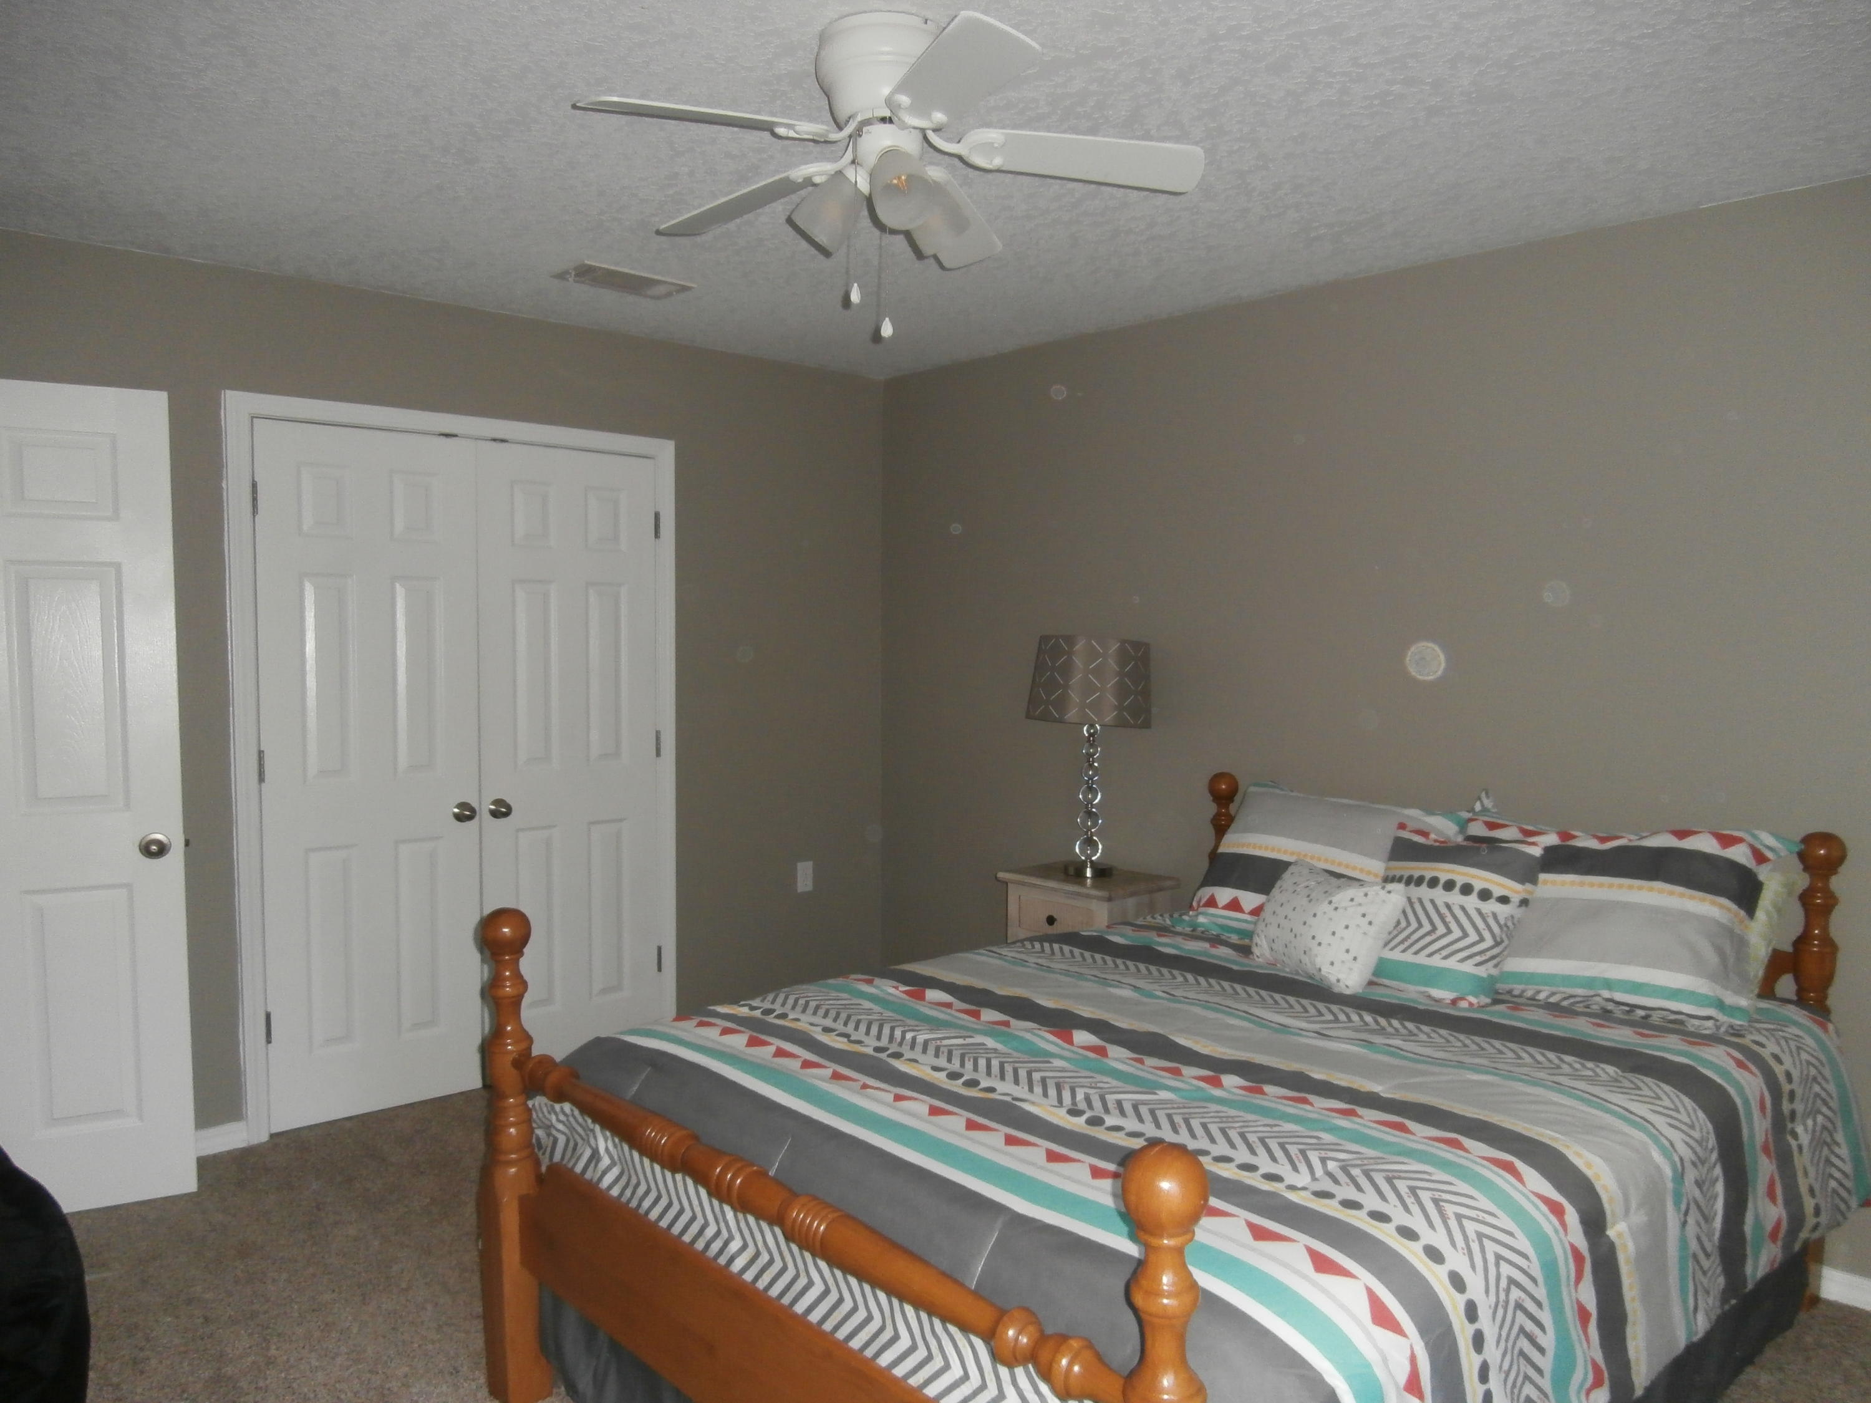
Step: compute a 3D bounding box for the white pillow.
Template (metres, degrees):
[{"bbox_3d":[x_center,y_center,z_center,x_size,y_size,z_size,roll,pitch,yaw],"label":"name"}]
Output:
[{"bbox_3d":[0.886,0.499,2.934,0.130,0.265,0.345,33,-11,-24],"label":"white pillow"}]

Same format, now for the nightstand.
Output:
[{"bbox_3d":[0.484,0.895,4.122,0.350,0.685,0.465,-3,5,-44],"label":"nightstand"}]

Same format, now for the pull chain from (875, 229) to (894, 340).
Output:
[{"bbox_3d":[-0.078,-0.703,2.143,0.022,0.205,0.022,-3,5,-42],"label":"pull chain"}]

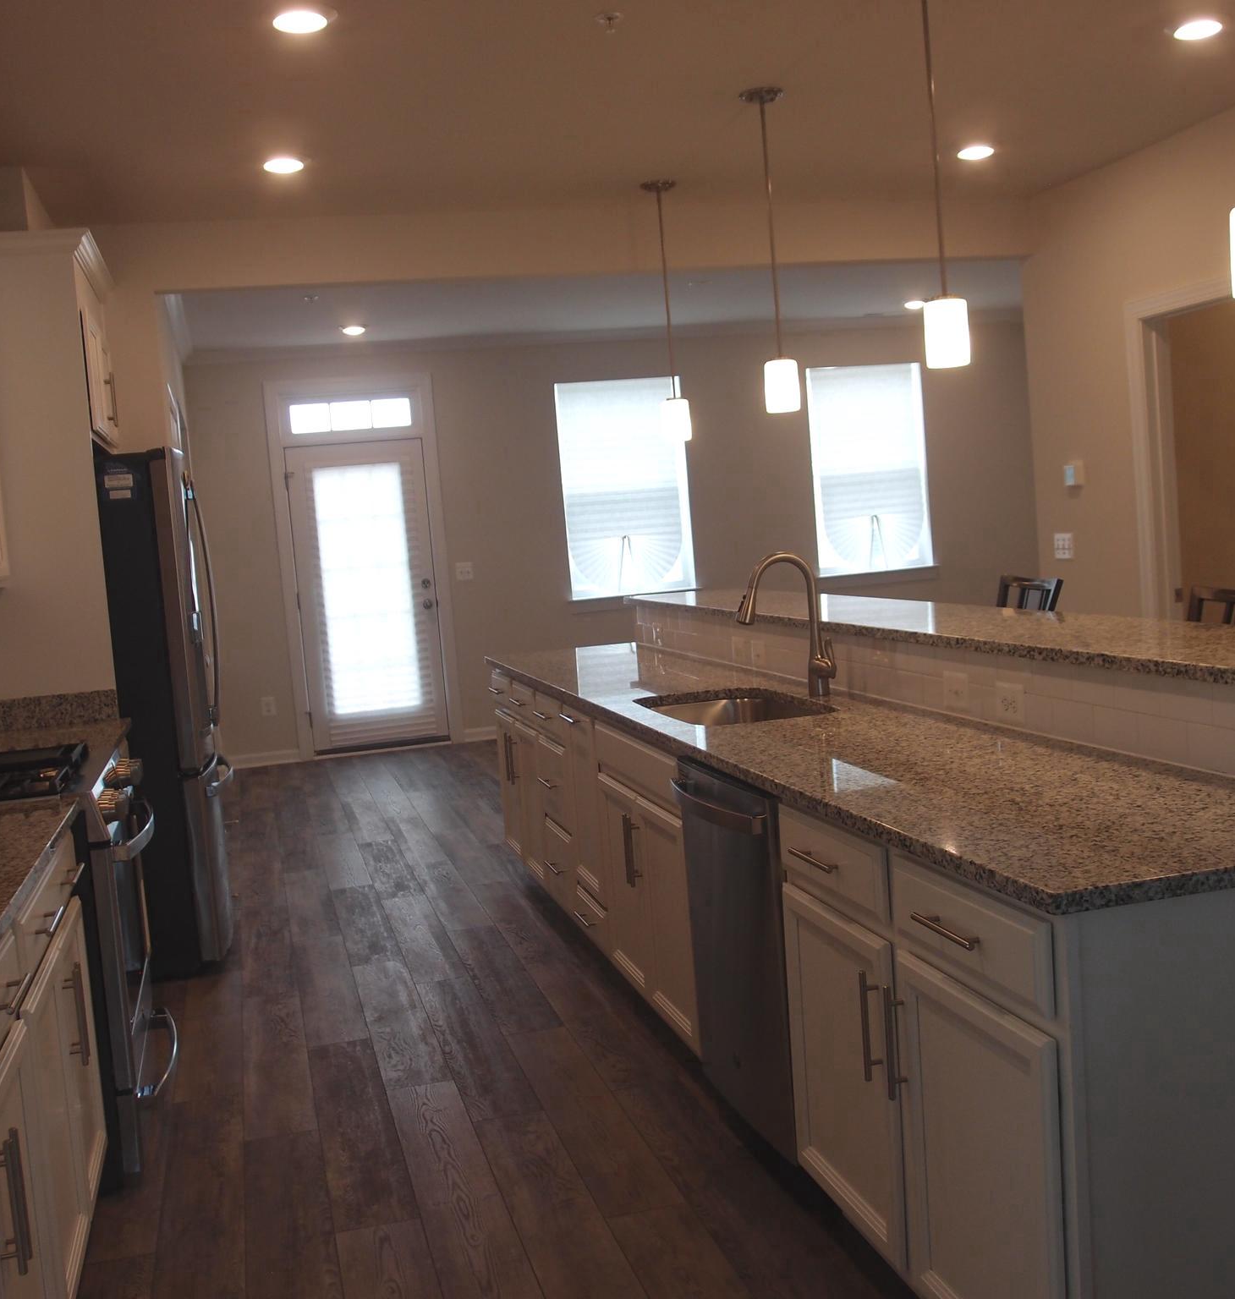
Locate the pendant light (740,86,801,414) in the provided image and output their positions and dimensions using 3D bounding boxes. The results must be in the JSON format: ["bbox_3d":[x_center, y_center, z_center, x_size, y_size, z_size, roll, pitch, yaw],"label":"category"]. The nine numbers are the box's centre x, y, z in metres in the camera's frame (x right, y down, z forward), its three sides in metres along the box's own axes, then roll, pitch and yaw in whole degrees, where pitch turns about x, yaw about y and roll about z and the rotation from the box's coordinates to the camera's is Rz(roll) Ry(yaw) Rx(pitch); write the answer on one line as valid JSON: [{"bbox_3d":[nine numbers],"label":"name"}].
[{"bbox_3d":[0.495,-1.258,4.782,0.132,0.995,0.132,-6,5,-14],"label":"pendant light"}]

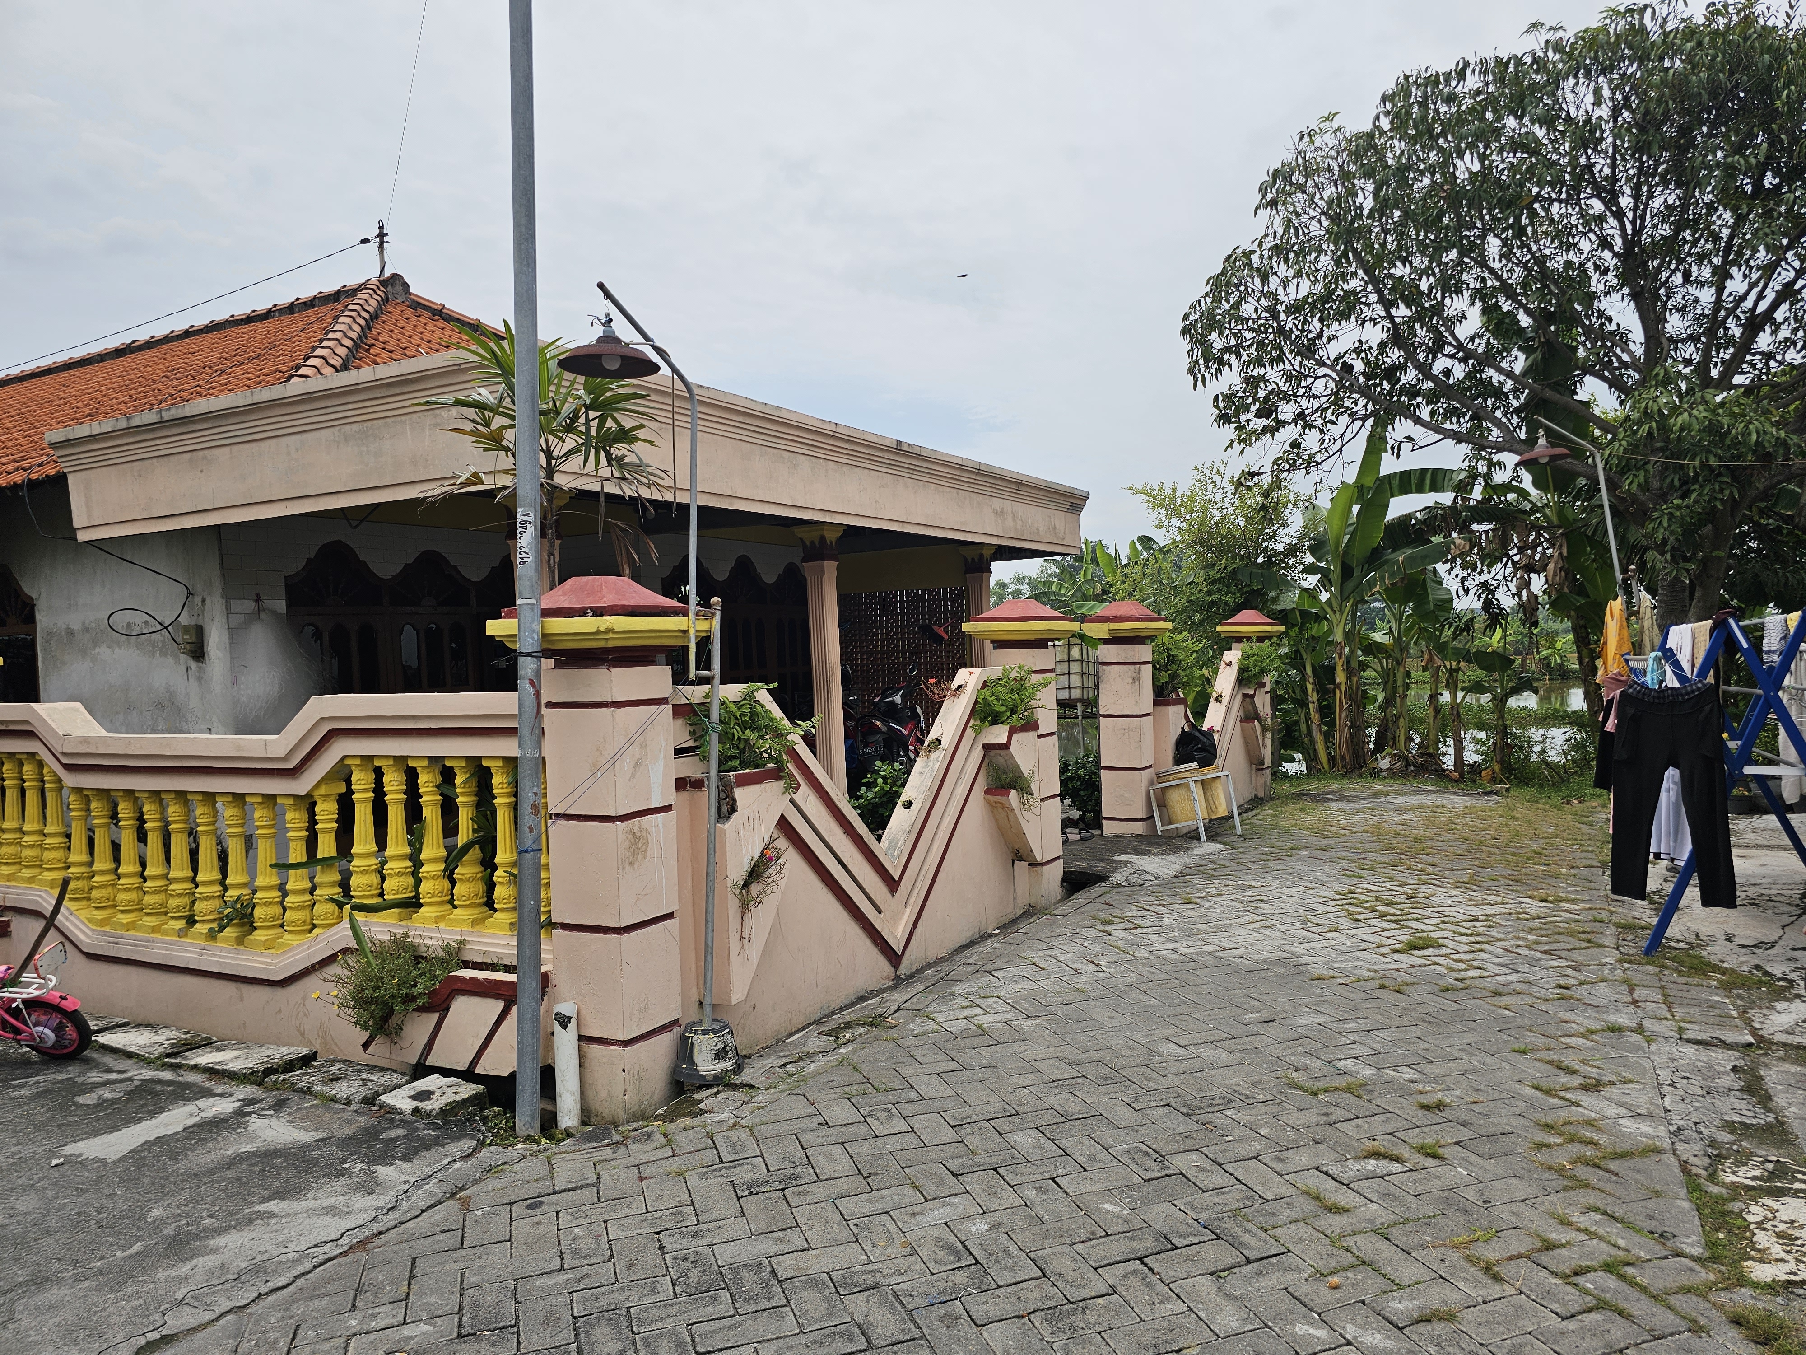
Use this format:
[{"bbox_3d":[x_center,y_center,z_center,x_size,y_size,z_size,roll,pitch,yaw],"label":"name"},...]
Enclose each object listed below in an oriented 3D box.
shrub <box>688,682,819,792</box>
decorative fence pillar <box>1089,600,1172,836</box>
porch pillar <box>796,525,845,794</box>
[{"bbox_3d":[-0.519,0.208,4.168,0.240,0.355,0.450,-1,2,28],"label":"shrub"},{"bbox_3d":[1.543,0.279,8.268,0.496,1.561,0.496,-1,2,28],"label":"decorative fence pillar"},{"bbox_3d":[-0.637,-0.058,9.761,0.295,2.330,0.295,-1,2,28],"label":"porch pillar"}]

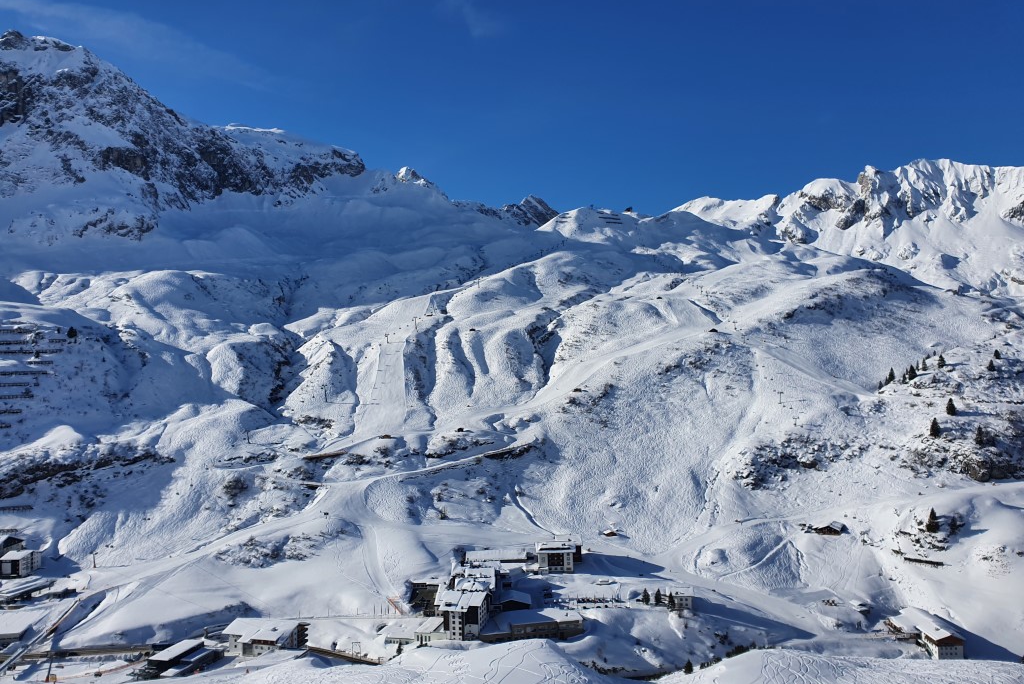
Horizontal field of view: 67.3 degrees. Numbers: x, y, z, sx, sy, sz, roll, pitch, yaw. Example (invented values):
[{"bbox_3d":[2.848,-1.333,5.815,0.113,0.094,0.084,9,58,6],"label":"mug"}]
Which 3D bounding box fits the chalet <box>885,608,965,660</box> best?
[{"bbox_3d":[223.970,159.060,415.710,25.000,14.000,34.500,-1,0,0],"label":"chalet"}]

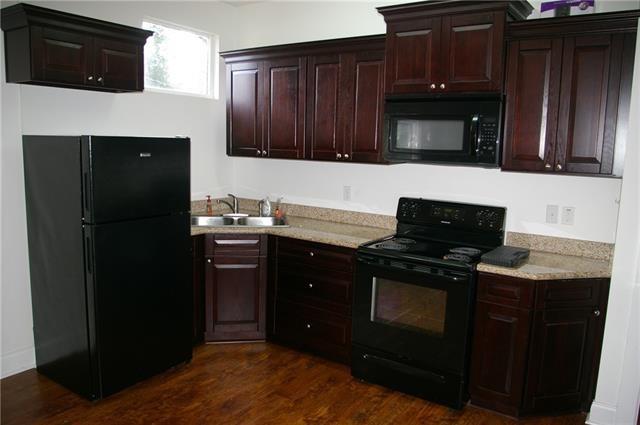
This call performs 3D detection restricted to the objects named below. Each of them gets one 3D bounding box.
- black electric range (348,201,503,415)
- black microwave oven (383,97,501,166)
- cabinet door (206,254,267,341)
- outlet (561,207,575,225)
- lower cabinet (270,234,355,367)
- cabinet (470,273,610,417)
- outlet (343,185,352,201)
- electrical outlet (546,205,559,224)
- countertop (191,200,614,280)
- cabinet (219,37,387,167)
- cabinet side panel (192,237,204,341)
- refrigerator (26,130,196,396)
[{"bbox_3d":[0.728,0.545,3.259,0.758,1.170,0.730,7,10,32],"label":"black electric range"},{"bbox_3d":[0.871,-0.552,3.280,0.760,0.430,0.385,7,10,32],"label":"black microwave oven"},{"bbox_3d":[-0.648,0.670,3.723,0.470,0.685,0.022,0,9,-12],"label":"cabinet door"},{"bbox_3d":[1.611,0.022,3.110,0.074,0.116,0.008,7,10,32],"label":"outlet"},{"bbox_3d":[0.097,0.606,3.796,0.800,0.876,0.605,7,10,32],"label":"lower cabinet"},{"bbox_3d":[1.367,0.763,2.964,0.652,0.866,0.615,7,10,32],"label":"cabinet"},{"bbox_3d":[0.227,-0.156,3.964,0.072,0.116,0.010,7,10,33],"label":"outlet"},{"bbox_3d":[1.516,0.015,3.130,0.074,0.116,0.010,7,10,32],"label":"electrical outlet"},{"bbox_3d":[0.175,0.159,3.345,3.190,0.140,1.140,7,10,32],"label":"countertop"},{"bbox_3d":[-0.099,-0.864,3.873,1.540,0.870,0.355,7,10,32],"label":"cabinet"},{"bbox_3d":[-0.935,0.596,3.628,0.040,0.865,0.150,7,10,33],"label":"cabinet side panel"},{"bbox_3d":[-1.391,0.281,3.228,0.727,1.572,0.707,7,10,32],"label":"refrigerator"}]

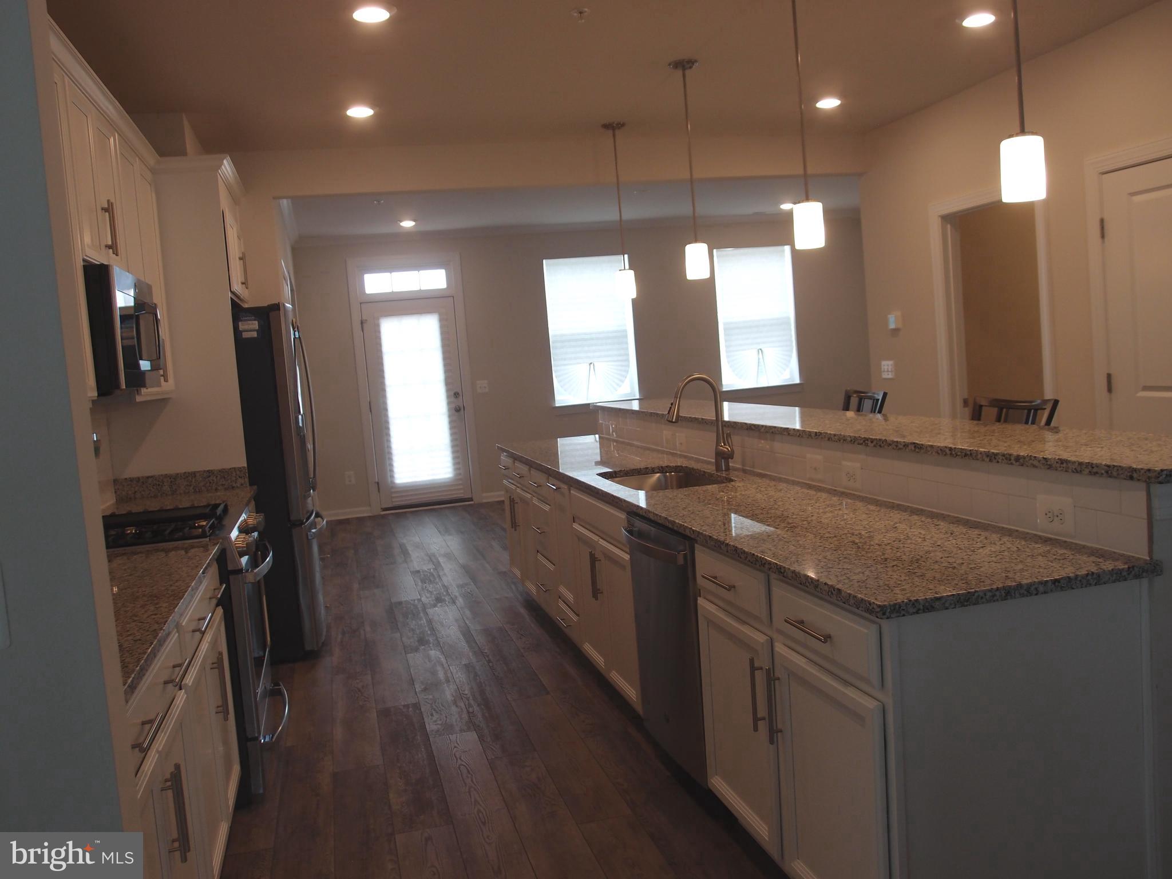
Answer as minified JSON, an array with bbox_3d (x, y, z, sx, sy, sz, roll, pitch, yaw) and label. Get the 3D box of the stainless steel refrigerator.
[{"bbox_3d":[-1.872,0.233,5.405,0.884,1.775,0.910,-6,5,-14],"label":"stainless steel refrigerator"}]

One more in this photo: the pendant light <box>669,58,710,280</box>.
[{"bbox_3d":[0.495,-1.258,4.782,0.132,0.995,0.132,-6,5,-14],"label":"pendant light"}]

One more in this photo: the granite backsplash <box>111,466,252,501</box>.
[{"bbox_3d":[-1.935,0.211,4.884,0.596,0.104,0.025,-6,5,-14],"label":"granite backsplash"}]

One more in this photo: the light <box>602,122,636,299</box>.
[{"bbox_3d":[0.198,-1.330,5.941,0.132,1.000,0.132,-5,5,0],"label":"light"}]

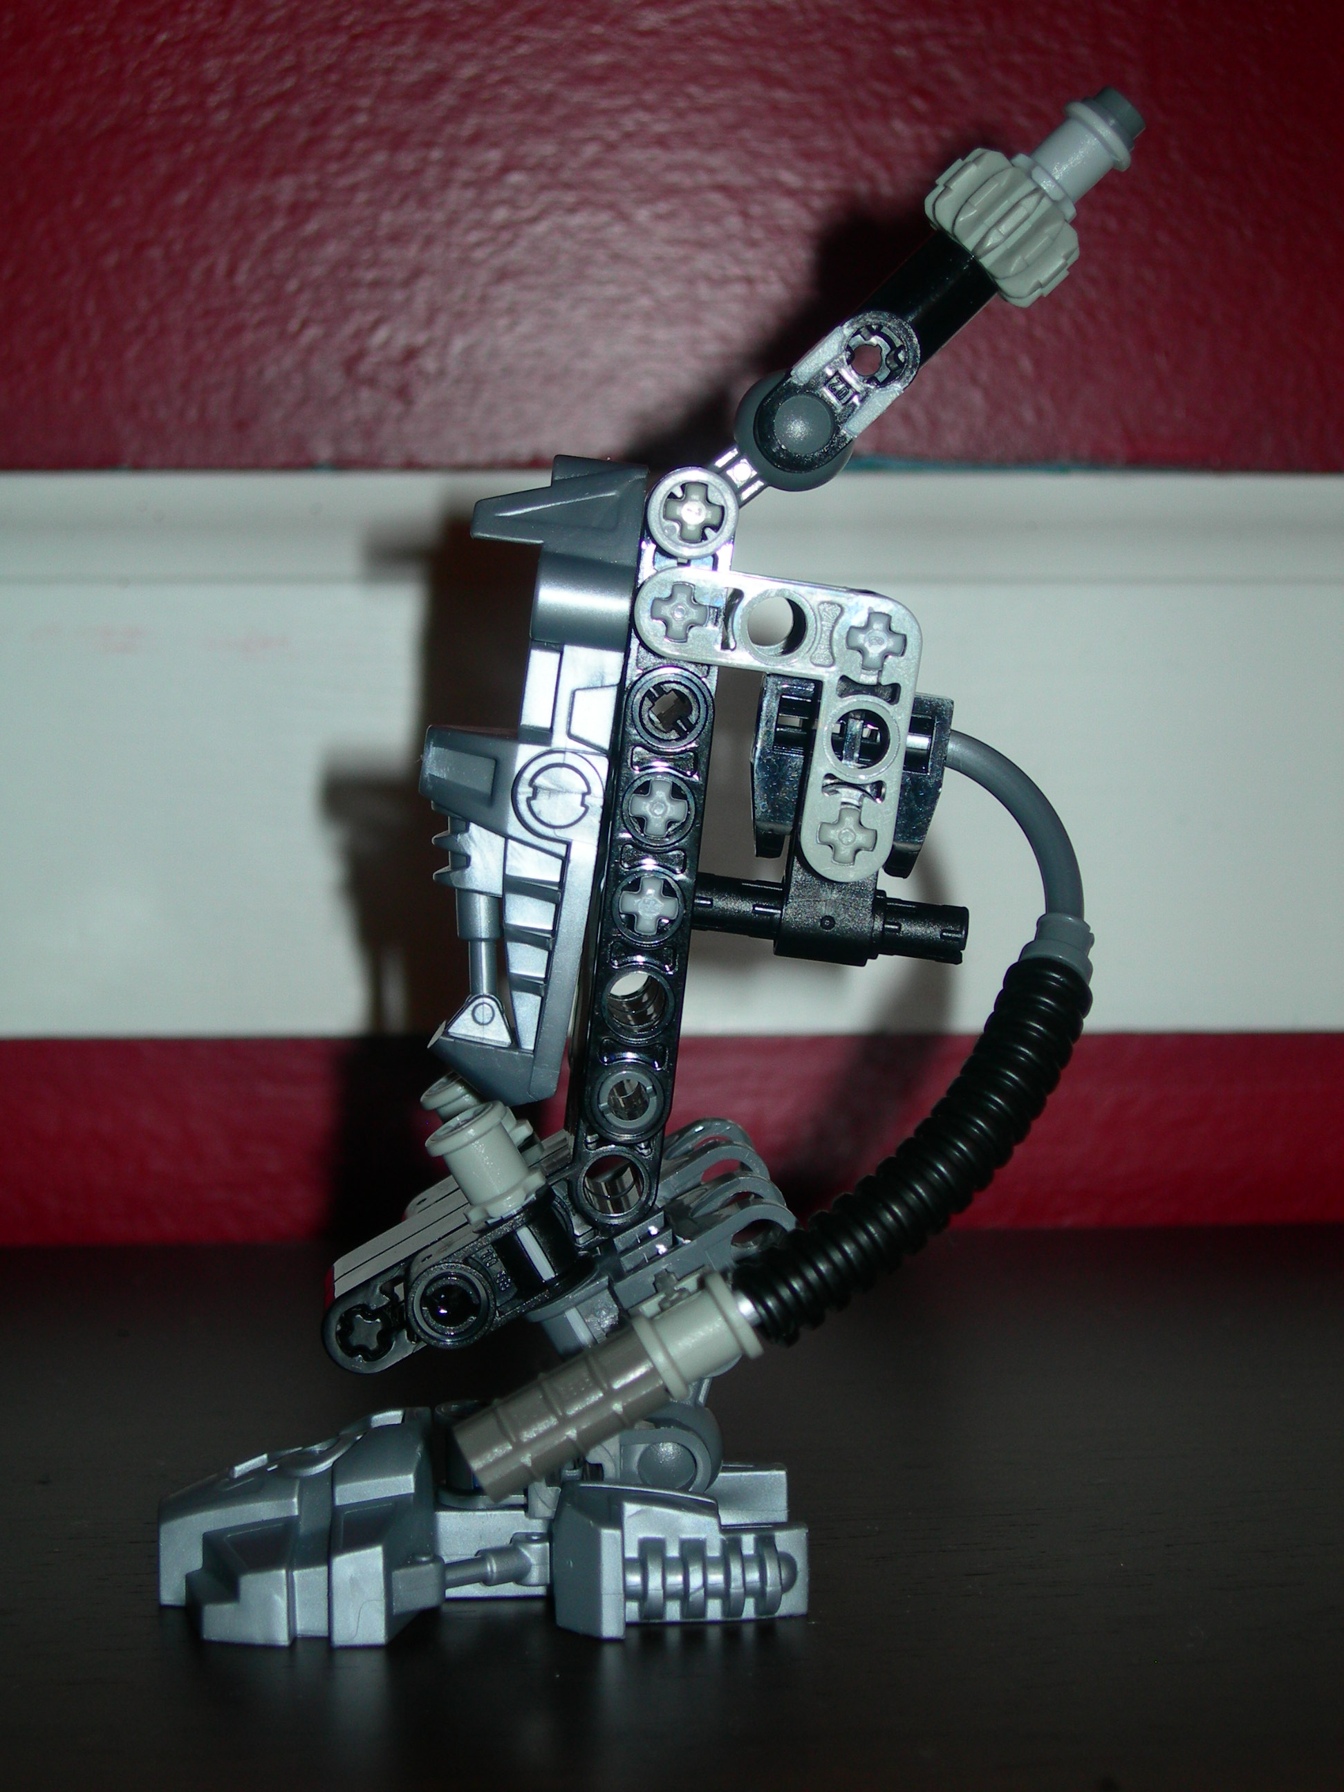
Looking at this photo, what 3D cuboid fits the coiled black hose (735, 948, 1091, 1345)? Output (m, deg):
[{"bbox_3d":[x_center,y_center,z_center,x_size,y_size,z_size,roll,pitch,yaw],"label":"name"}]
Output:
[{"bbox_3d":[0.020,0.020,0.297,0.011,0.039,0.007,38,-24,7],"label":"coiled black hose"}]

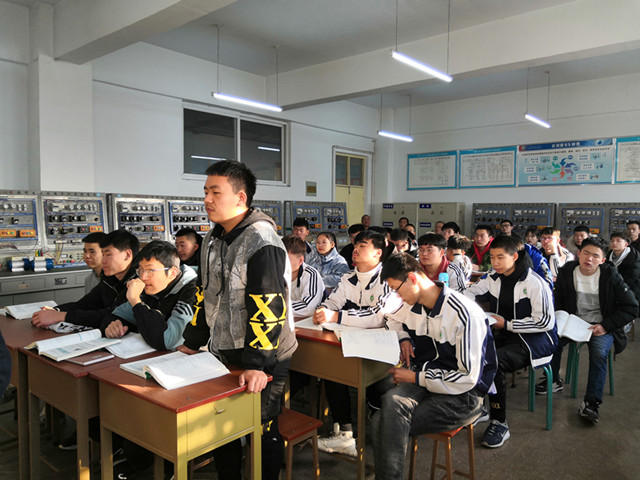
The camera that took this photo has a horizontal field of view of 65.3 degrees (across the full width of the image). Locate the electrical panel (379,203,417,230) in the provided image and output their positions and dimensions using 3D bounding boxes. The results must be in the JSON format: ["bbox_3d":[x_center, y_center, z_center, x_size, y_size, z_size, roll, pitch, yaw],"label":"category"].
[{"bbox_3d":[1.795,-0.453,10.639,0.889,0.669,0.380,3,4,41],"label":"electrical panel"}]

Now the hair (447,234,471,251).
[{"bbox_3d":[1.262,0.027,4.550,0.190,0.160,0.210,2,4,24],"label":"hair"}]

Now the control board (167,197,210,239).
[{"bbox_3d":[-1.840,-0.309,7.026,0.140,0.600,0.760,-9,-3,40],"label":"control board"}]

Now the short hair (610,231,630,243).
[{"bbox_3d":[2.980,-0.033,4.950,0.190,0.125,0.200,3,4,35],"label":"short hair"}]

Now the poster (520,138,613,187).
[{"bbox_3d":[4.534,-1.414,9.318,1.640,0.800,0.030,3,4,40],"label":"poster"}]

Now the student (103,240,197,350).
[{"bbox_3d":[-0.840,0.651,2.745,0.560,1.280,0.750,4,4,44],"label":"student"}]

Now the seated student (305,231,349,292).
[{"bbox_3d":[0.073,0.564,4.786,0.480,1.240,0.720,3,4,41],"label":"seated student"}]

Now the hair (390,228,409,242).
[{"bbox_3d":[0.820,-0.044,5.150,0.180,0.140,0.200,3,4,38],"label":"hair"}]

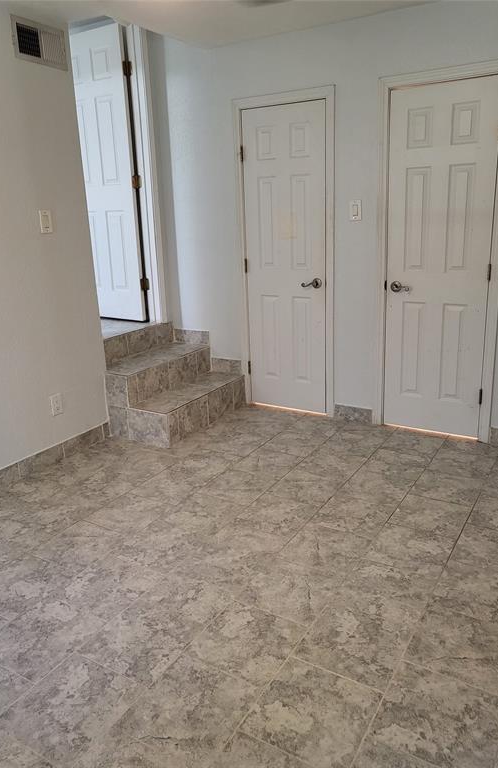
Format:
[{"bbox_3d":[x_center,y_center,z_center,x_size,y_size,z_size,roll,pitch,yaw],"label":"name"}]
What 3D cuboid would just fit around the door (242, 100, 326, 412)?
[{"bbox_3d":[0.256,-0.799,3.953,0.605,2.032,0.040,7,19,30],"label":"door"}]

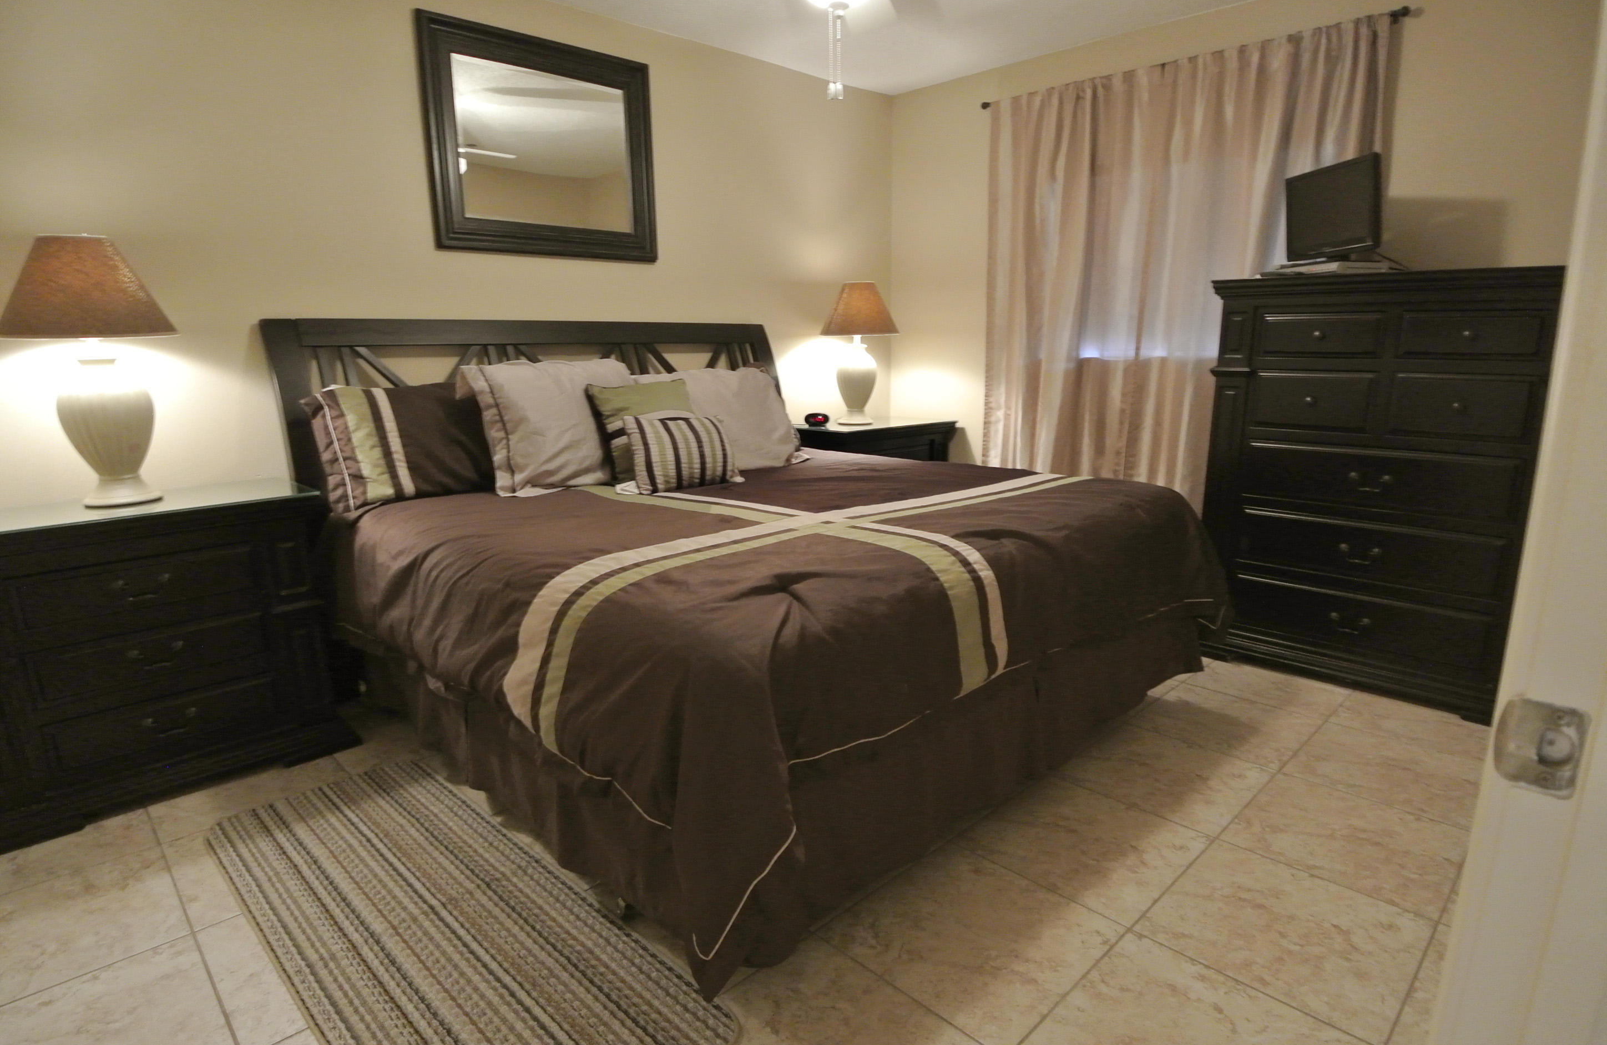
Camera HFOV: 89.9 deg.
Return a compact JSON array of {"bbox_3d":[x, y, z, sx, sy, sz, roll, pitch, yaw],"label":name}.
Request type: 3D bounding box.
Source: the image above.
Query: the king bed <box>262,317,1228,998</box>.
[{"bbox_3d":[-0.181,-0.061,2.669,2.116,1.190,2.115,-13,18,-42],"label":"king bed"}]

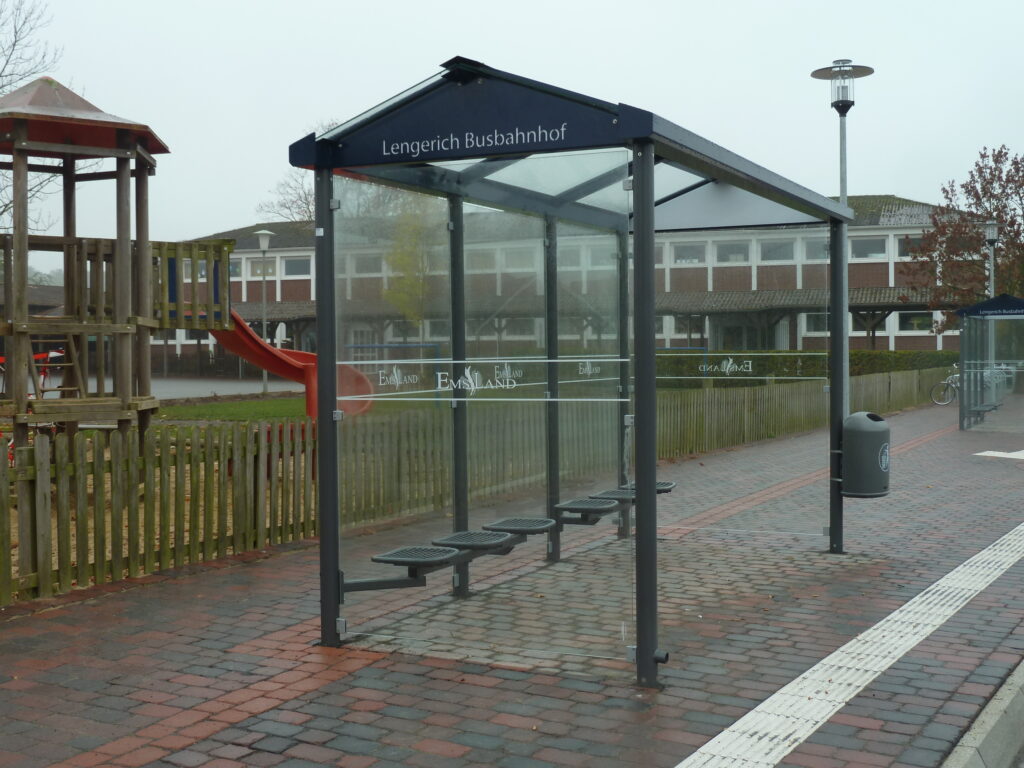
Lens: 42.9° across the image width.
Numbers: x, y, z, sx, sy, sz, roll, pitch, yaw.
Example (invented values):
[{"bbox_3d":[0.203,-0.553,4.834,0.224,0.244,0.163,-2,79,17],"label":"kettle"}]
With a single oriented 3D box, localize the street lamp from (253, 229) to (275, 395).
[{"bbox_3d":[-7.941,-2.332,42.066,0.700,5.276,0.700,-1,1,0],"label":"street lamp"}]

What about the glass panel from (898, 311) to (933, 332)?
[{"bbox_3d":[17.856,-2.766,57.600,1.430,0.940,0.100,0,2,20],"label":"glass panel"}]

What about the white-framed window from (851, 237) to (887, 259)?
[{"bbox_3d":[15.968,-6.114,58.300,1.500,0.980,0.100,0,2,20],"label":"white-framed window"}]

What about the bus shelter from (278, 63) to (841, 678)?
[{"bbox_3d":[0.677,-0.159,7.748,1.860,2.770,4.230,0,2,26],"label":"bus shelter"}]

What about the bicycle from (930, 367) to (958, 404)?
[{"bbox_3d":[12.901,0.069,37.320,1.750,1.100,0.600,0,2,18],"label":"bicycle"}]

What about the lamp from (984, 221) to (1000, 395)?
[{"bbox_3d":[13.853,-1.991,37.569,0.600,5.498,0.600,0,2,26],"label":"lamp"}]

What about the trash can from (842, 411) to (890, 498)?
[{"bbox_3d":[2.489,0.486,9.106,0.340,0.605,0.330,0,2,28],"label":"trash can"}]

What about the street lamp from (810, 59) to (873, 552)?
[{"bbox_3d":[4.558,-1.682,17.869,0.850,5.528,0.850,0,2,26],"label":"street lamp"}]

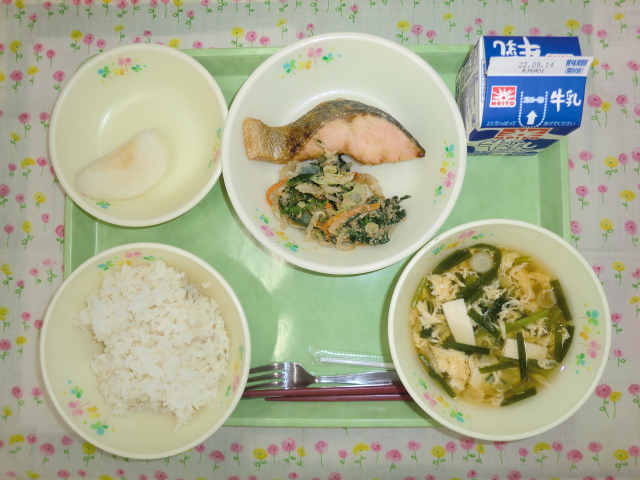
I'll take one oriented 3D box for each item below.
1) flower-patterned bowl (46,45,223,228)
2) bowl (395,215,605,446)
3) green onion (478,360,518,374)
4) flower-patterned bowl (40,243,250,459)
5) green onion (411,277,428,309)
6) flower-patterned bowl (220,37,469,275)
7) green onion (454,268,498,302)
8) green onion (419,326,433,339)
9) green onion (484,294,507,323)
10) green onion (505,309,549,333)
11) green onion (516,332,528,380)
[{"bbox_3d":[-0.114,-0.064,0.324,0.114,0.043,0.114,0,87,0],"label":"flower-patterned bowl"},{"bbox_3d":[0.105,0.054,0.310,0.130,0.057,0.130,0,87,0],"label":"bowl"},{"bbox_3d":[0.108,0.077,0.293,0.025,0.003,0.003,-11,87,-1],"label":"green onion"},{"bbox_3d":[-0.104,0.068,0.312,0.127,0.051,0.127,0,87,0],"label":"flower-patterned bowl"},{"bbox_3d":[0.065,0.034,0.312,0.004,0.004,0.022,26,88,3],"label":"green onion"},{"bbox_3d":[0.017,-0.055,0.333,0.159,0.043,0.159,0,87,2],"label":"flower-patterned bowl"},{"bbox_3d":[0.102,0.029,0.313,0.032,0.004,0.006,-33,87,0],"label":"green onion"},{"bbox_3d":[0.065,0.056,0.293,0.007,0.003,0.006,-17,87,-1],"label":"green onion"},{"bbox_3d":[0.107,0.042,0.294,0.005,0.004,0.017,35,87,2],"label":"green onion"},{"bbox_3d":[0.135,0.052,0.311,0.030,0.004,0.005,-21,87,1],"label":"green onion"},{"bbox_3d":[0.129,0.074,0.307,0.005,0.004,0.030,-6,87,1],"label":"green onion"}]

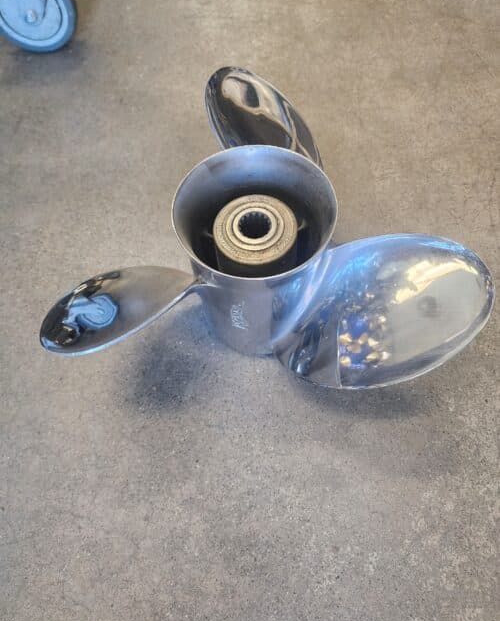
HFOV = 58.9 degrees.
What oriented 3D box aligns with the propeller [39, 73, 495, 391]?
[{"bbox_3d":[0.003,-0.062,0.433,0.334,0.184,0.318,-3,65,0],"label":"propeller"}]

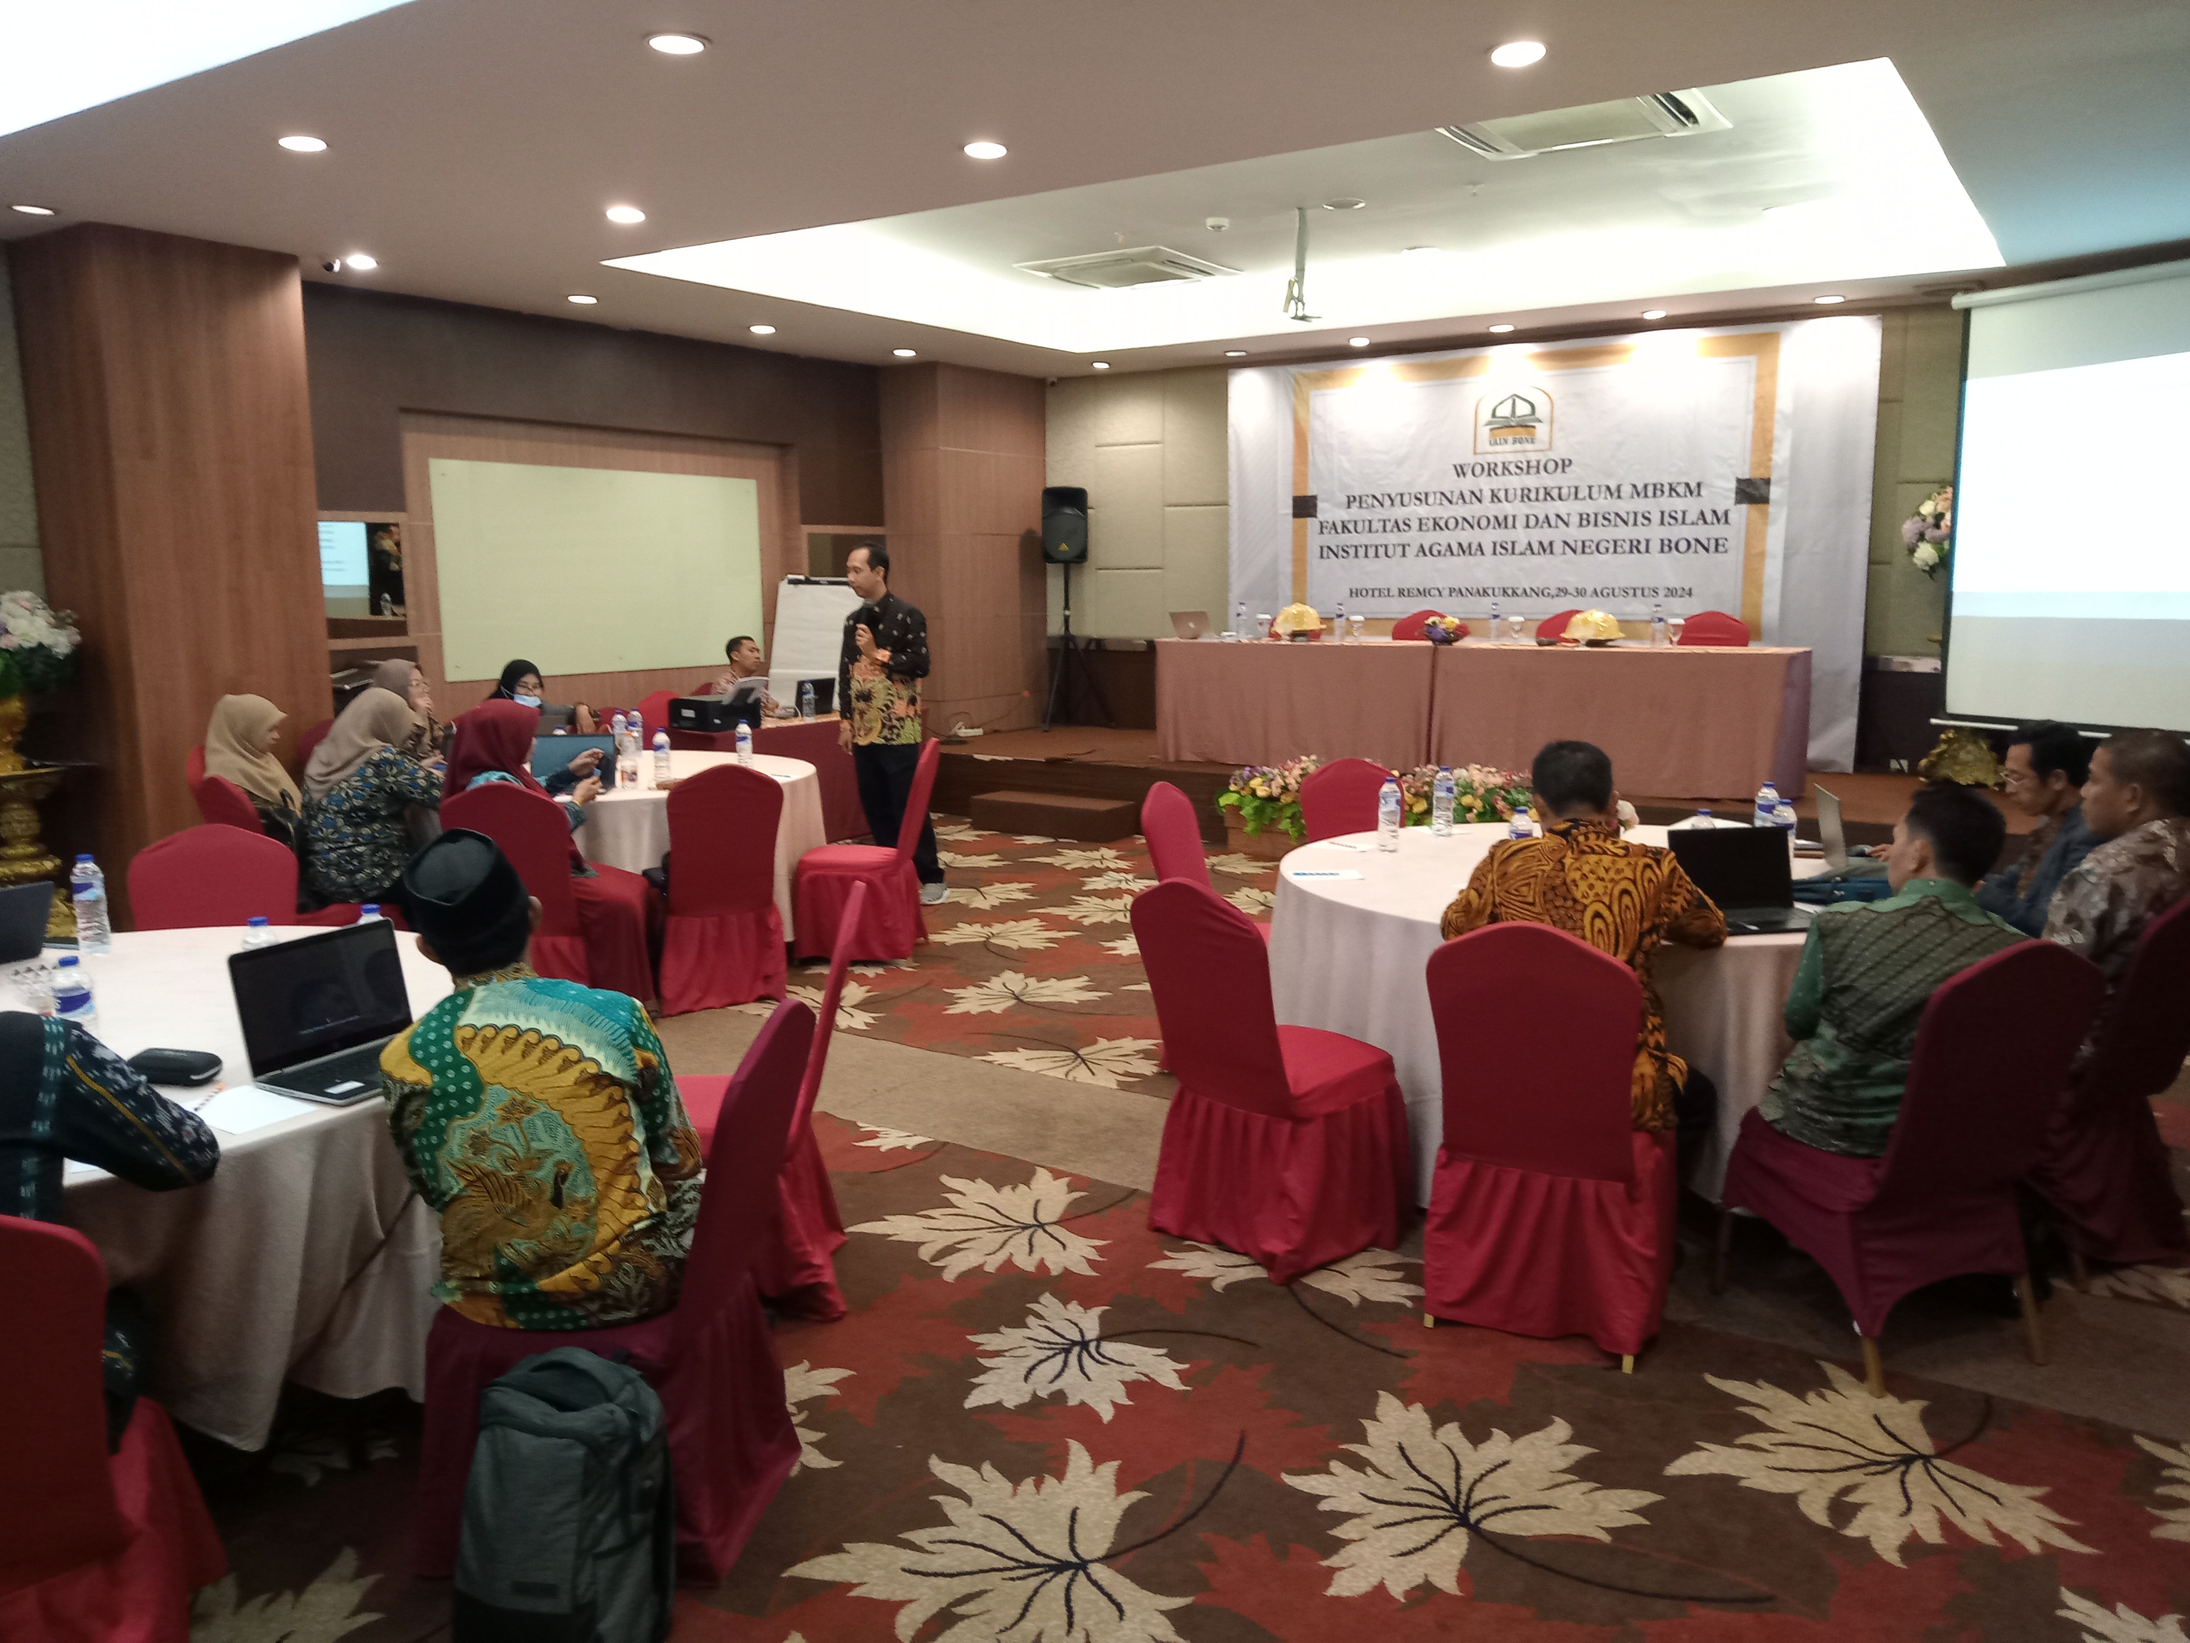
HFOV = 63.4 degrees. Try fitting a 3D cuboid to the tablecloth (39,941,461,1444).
[{"bbox_3d":[-1.981,0.766,3.342,1.901,0.746,1.901,-1,8,0],"label":"tablecloth"}]

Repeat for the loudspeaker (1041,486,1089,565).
[{"bbox_3d":[-0.218,-2.155,12.900,0.350,0.560,0.290,0,8,7],"label":"loudspeaker"}]

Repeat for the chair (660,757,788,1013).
[{"bbox_3d":[-1.408,0.204,6.624,0.440,0.880,0.530,-4,9,-21],"label":"chair"}]

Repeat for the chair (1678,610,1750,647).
[{"bbox_3d":[3.351,-0.705,9.866,0.448,0.896,0.591,5,10,34],"label":"chair"}]

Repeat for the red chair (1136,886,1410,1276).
[{"bbox_3d":[0.395,0.541,4.184,0.591,0.896,0.448,-8,11,-43],"label":"red chair"}]

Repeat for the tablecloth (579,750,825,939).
[{"bbox_3d":[-2.038,0.188,7.264,1.850,0.750,1.850,-5,9,-30],"label":"tablecloth"}]

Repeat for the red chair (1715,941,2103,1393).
[{"bbox_3d":[1.661,0.632,3.673,0.470,0.920,0.620,-3,9,-17],"label":"red chair"}]

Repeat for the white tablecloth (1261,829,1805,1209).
[{"bbox_3d":[1.444,0.478,4.888,1.871,0.699,1.871,5,10,34],"label":"white tablecloth"}]

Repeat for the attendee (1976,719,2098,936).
[{"bbox_3d":[2.511,0.313,4.817,0.750,1.200,0.520,1,9,13],"label":"attendee"}]

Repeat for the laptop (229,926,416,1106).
[{"bbox_3d":[-1.182,0.306,2.887,0.265,0.218,0.328,4,9,32],"label":"laptop"}]

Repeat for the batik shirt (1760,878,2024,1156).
[{"bbox_3d":[1.535,0.362,3.468,0.480,0.530,0.360,-3,8,-13],"label":"batik shirt"}]

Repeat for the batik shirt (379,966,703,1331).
[{"bbox_3d":[-0.854,0.460,2.760,0.480,0.540,0.380,-5,9,-30],"label":"batik shirt"}]

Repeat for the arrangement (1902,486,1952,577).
[{"bbox_3d":[4.500,-1.512,9.181,0.591,0.561,0.542,5,10,34],"label":"arrangement"}]

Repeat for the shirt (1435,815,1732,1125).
[{"bbox_3d":[1.014,0.275,3.737,0.560,0.580,0.430,3,9,25],"label":"shirt"}]

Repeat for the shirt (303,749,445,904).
[{"bbox_3d":[-2.564,-0.006,6.301,0.480,0.540,0.400,4,10,33],"label":"shirt"}]

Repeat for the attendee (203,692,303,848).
[{"bbox_3d":[-3.188,0.043,7.133,0.700,1.180,0.500,-3,9,-13],"label":"attendee"}]

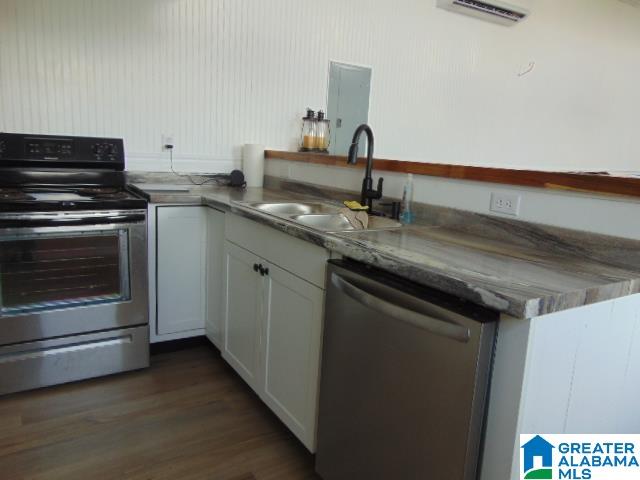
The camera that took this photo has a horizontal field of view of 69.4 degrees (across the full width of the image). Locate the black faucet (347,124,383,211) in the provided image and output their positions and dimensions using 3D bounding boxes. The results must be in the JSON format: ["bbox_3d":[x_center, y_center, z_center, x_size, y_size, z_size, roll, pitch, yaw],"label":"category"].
[{"bbox_3d":[0.211,-0.319,2.070,0.105,0.395,0.200,10,13,34],"label":"black faucet"}]

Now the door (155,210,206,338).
[{"bbox_3d":[-0.748,0.160,2.495,0.262,0.695,0.022,-3,12,-32],"label":"door"}]

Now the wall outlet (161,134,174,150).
[{"bbox_3d":[-0.965,-0.617,2.944,0.074,0.114,0.015,-3,12,-33],"label":"wall outlet"}]

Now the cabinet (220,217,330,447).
[{"bbox_3d":[0.005,0.315,2.151,0.600,0.780,0.920,-3,12,-33],"label":"cabinet"}]

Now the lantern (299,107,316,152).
[{"bbox_3d":[-0.066,-0.684,2.901,0.095,0.270,0.095,-3,12,-33],"label":"lantern"}]

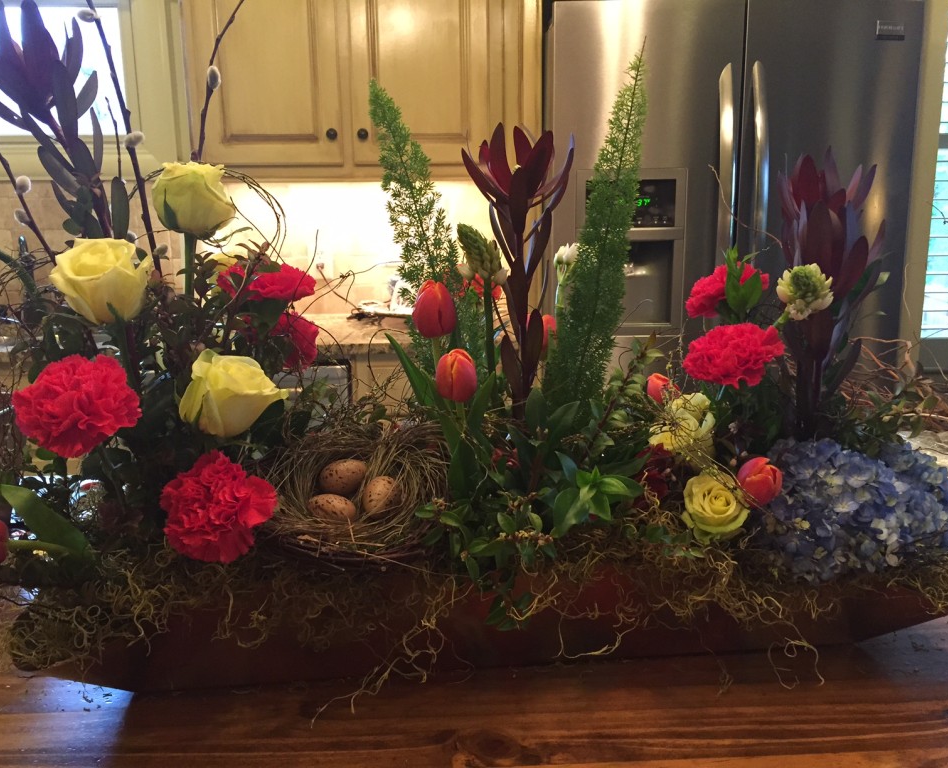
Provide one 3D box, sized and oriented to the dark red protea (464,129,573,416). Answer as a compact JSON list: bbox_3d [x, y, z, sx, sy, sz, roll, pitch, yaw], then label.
[{"bbox_3d":[0.035,-0.092,0.680,0.087,0.222,0.078,0,11,3],"label":"dark red protea"}]

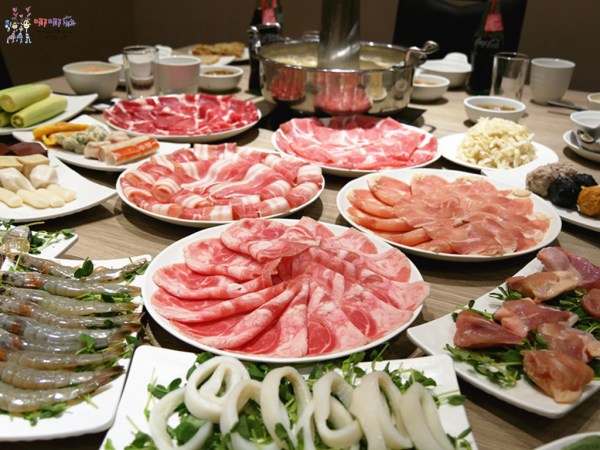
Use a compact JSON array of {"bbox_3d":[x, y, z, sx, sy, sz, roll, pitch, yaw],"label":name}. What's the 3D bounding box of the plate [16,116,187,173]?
[{"bbox_3d":[-0.282,-0.111,0.936,0.225,0.027,0.132,18,29,29],"label":"plate"}]

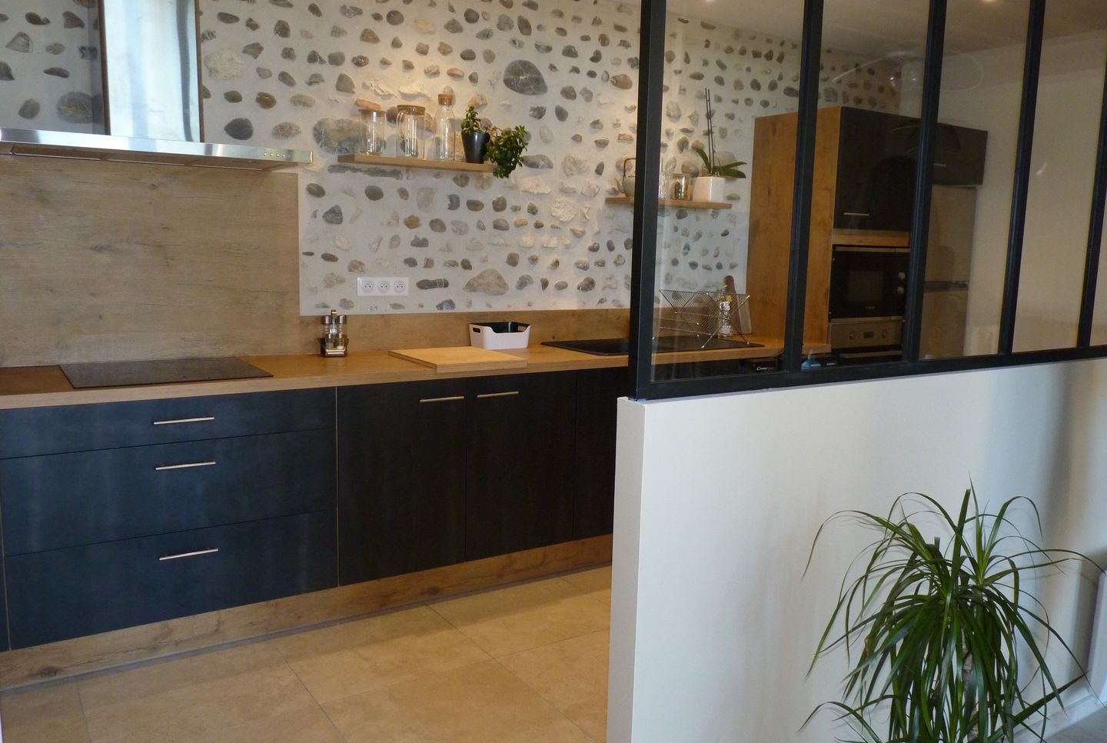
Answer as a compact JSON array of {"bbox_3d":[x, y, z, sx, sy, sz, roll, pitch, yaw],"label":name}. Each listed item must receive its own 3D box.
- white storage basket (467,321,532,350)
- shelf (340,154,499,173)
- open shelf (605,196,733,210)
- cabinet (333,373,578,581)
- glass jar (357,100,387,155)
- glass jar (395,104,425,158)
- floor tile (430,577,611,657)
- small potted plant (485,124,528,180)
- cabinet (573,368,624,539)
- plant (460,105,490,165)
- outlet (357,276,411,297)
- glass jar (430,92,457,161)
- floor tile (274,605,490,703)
[{"bbox_3d":[-0.243,-0.160,3.887,0.235,0.105,0.170,-4,9,-33],"label":"white storage basket"},{"bbox_3d":[-0.551,-0.858,3.588,0.640,0.031,0.190,-4,9,-33],"label":"shelf"},{"bbox_3d":[0.589,-0.846,4.348,0.670,0.029,0.190,-4,9,-33],"label":"open shelf"},{"bbox_3d":[-0.493,0.343,3.531,1.010,0.713,0.590,-4,9,-33],"label":"cabinet"},{"bbox_3d":[-0.721,-0.967,3.442,0.115,0.213,0.115,1,8,0],"label":"glass jar"},{"bbox_3d":[-0.583,-0.979,3.526,0.117,0.212,0.122,1,8,0],"label":"glass jar"},{"bbox_3d":[-0.095,0.911,3.262,0.595,0.010,0.542,-4,9,-33],"label":"floor tile"},{"bbox_3d":[-0.199,-0.948,3.719,0.175,0.225,0.165,-4,9,-33],"label":"small potted plant"},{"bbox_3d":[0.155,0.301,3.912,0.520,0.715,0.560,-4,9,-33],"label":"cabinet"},{"bbox_3d":[-0.336,-0.993,3.634,0.125,0.238,0.120,1,8,0],"label":"plant"},{"bbox_3d":[-0.717,-0.359,3.659,0.227,0.079,0.014,-4,9,-33],"label":"outlet"},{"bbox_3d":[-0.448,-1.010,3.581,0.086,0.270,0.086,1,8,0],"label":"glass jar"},{"bbox_3d":[-0.598,0.934,2.928,0.588,0.010,0.570,-4,9,-33],"label":"floor tile"}]

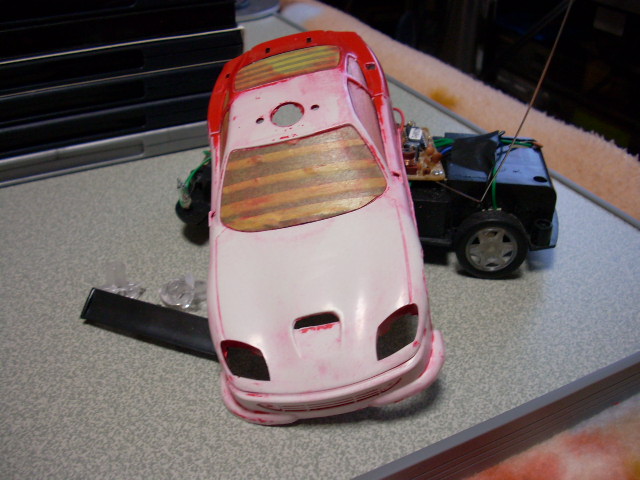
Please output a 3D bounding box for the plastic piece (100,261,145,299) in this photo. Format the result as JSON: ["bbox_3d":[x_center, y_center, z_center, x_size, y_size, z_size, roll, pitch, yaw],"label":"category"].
[{"bbox_3d":[-0.077,0.017,0.264,0.017,0.010,0.012,-1,33,0],"label":"plastic piece"}]

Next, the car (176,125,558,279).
[{"bbox_3d":[0.020,-0.022,0.290,0.159,0.043,0.059,4,34,7],"label":"car"}]

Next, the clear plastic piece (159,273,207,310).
[{"bbox_3d":[-0.052,0.020,0.260,0.019,0.009,0.013,-1,33,0],"label":"clear plastic piece"}]

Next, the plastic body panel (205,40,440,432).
[{"bbox_3d":[-0.005,-0.020,0.236,0.071,0.042,0.163,-11,53,8],"label":"plastic body panel"}]

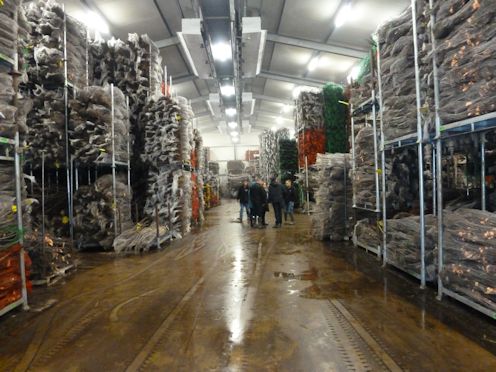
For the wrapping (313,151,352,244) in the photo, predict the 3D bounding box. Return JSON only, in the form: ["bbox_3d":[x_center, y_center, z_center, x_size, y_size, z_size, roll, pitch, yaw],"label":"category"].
[{"bbox_3d":[2.460,0.280,9.850,1.100,2.350,1.150,-2,1,-1],"label":"wrapping"}]

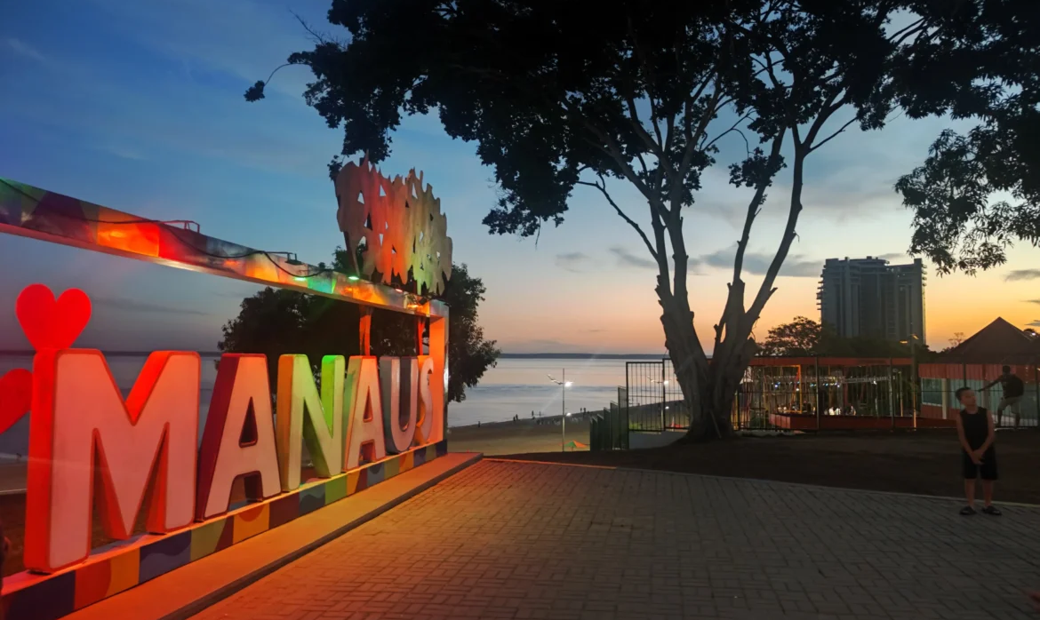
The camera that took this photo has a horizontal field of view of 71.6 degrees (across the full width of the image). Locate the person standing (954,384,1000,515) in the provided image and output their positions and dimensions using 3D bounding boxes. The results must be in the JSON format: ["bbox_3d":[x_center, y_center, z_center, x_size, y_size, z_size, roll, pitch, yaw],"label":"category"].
[{"bbox_3d":[4.690,1.440,7.380,0.430,1.270,0.300,-1,-4,25],"label":"person standing"}]

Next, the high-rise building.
[{"bbox_3d":[187.000,0.000,384.000,49.000,56.000,27.000,-1,-4,19],"label":"high-rise building"}]

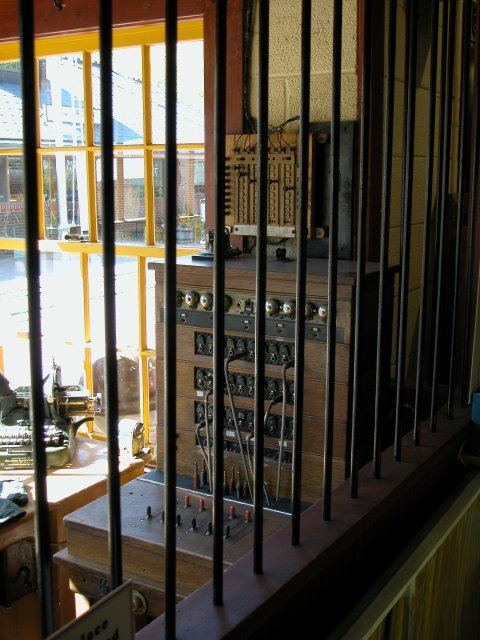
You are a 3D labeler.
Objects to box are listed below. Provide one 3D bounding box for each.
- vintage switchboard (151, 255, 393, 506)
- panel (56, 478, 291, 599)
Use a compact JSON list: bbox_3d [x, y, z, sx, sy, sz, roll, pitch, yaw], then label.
[{"bbox_3d":[0.087,0.137,2.231,0.582,0.574,0.320,6,11,29],"label":"vintage switchboard"},{"bbox_3d":[-0.106,0.524,1.951,0.592,0.100,0.340,6,11,29],"label":"panel"}]

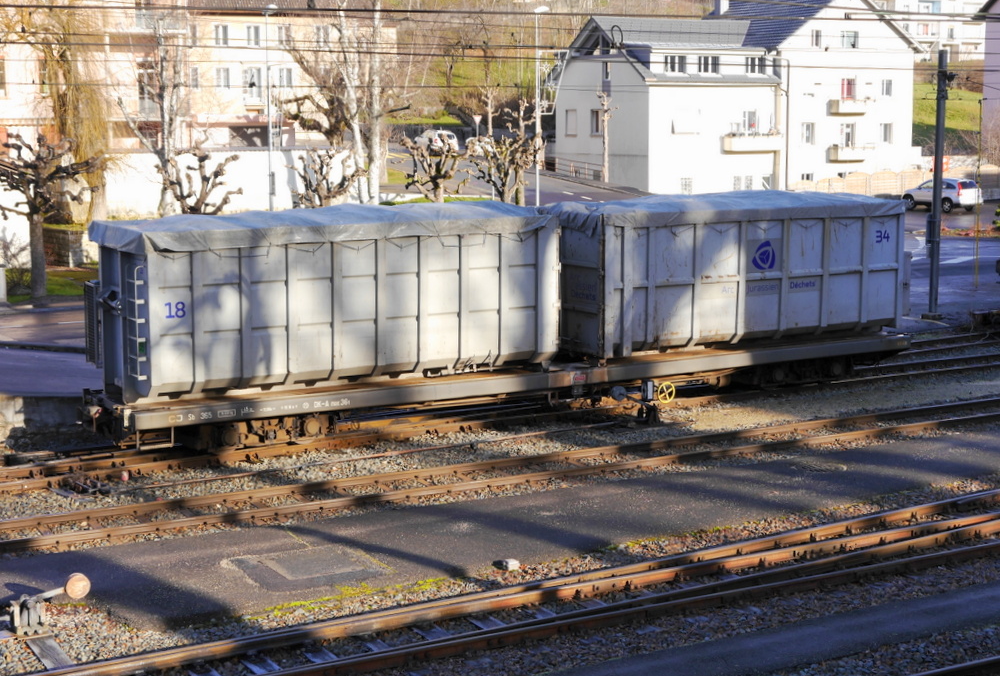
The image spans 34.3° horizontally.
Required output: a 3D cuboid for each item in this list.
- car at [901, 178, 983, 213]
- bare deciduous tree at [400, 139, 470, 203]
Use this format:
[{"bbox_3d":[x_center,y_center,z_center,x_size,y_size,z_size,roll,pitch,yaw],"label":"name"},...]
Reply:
[{"bbox_3d":[22.479,-7.317,82.515,1.820,1.680,4.550,-5,9,-30],"label":"car"},{"bbox_3d":[-2.383,-5.452,60.274,2.600,3.860,2.600,0,8,0],"label":"bare deciduous tree"}]

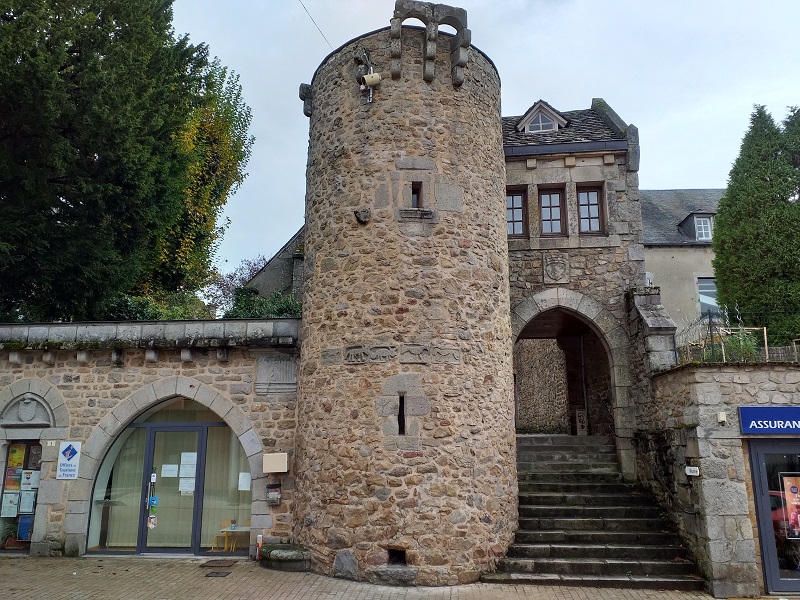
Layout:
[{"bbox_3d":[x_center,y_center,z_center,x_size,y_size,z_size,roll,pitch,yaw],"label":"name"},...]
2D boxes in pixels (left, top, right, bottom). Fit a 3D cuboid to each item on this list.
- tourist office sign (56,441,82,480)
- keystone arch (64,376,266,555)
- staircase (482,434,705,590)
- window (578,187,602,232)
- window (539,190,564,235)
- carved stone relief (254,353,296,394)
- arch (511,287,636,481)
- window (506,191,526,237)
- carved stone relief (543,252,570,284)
[{"bbox_3d":[-5.950,2.880,11.193,0.410,0.657,0.030,-2,-13,6],"label":"tourist office sign"},{"bbox_3d":[-4.056,2.934,11.197,3.547,3.055,0.400,-2,-13,6],"label":"keystone arch"},{"bbox_3d":[2.868,3.389,10.658,2.992,2.064,3.693,-2,-13,6],"label":"staircase"},{"bbox_3d":[3.788,-1.768,12.364,0.510,1.046,0.100,-2,-13,6],"label":"window"},{"bbox_3d":[3.046,-1.755,12.445,0.536,1.043,0.100,-2,-13,6],"label":"window"},{"bbox_3d":[-2.216,1.332,11.163,0.773,0.714,0.160,-2,-13,6],"label":"carved stone relief"},{"bbox_3d":[2.972,1.555,11.739,2.480,3.521,0.500,-2,-13,6],"label":"arch"},{"bbox_3d":[2.289,-1.757,12.532,0.534,1.050,0.100,-2,-13,6],"label":"window"},{"bbox_3d":[3.007,-0.592,11.982,0.497,0.615,0.120,-2,-13,6],"label":"carved stone relief"}]

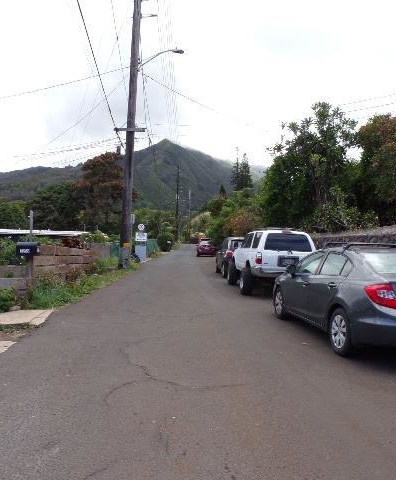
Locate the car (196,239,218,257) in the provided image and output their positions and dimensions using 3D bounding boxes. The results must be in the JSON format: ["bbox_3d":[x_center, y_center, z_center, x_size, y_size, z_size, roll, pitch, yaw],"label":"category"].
[{"bbox_3d":[0.760,0.800,42.300,1.780,1.500,4.400,2,0,-2],"label":"car"}]

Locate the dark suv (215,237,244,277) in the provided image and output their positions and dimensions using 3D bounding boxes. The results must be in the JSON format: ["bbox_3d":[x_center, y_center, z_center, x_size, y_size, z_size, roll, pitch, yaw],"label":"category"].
[{"bbox_3d":[1.850,0.780,19.950,1.800,1.690,4.400,2,0,-3],"label":"dark suv"}]

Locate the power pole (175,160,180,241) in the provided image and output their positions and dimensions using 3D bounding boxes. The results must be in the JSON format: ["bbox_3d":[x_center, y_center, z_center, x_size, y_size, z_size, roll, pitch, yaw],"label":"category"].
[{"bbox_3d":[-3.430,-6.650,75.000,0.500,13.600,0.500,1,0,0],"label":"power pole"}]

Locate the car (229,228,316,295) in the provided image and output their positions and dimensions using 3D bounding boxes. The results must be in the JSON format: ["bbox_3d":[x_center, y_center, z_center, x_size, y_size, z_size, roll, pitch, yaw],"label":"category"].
[{"bbox_3d":[2.150,0.650,13.700,1.860,1.860,4.600,2,0,-4],"label":"car"}]

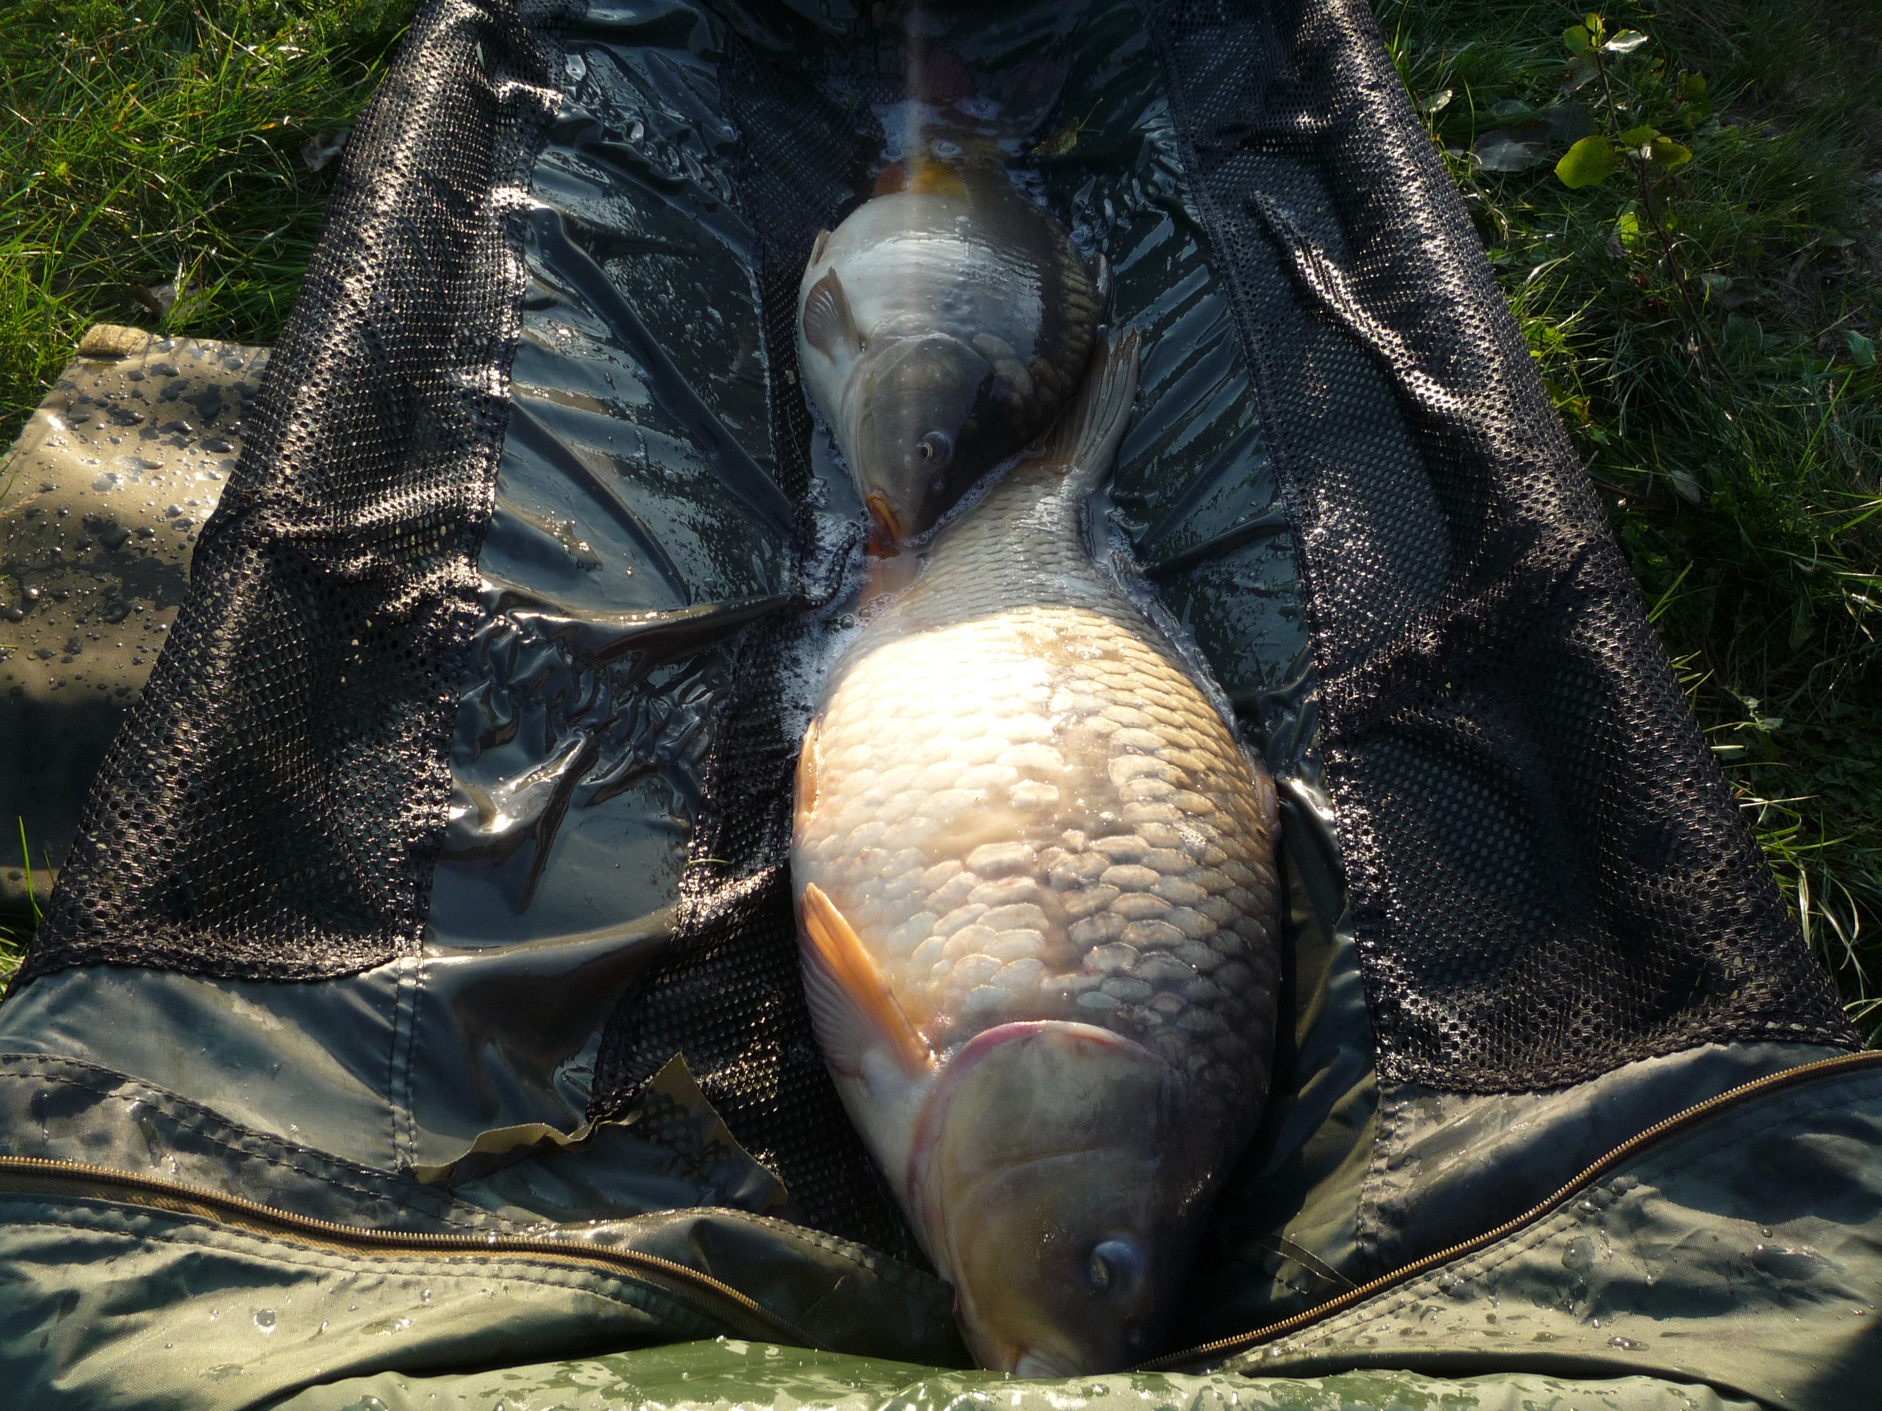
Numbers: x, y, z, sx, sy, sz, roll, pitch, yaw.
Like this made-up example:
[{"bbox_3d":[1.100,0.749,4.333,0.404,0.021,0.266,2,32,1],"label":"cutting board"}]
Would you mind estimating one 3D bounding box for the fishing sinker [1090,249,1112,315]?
[{"bbox_3d":[0.127,-0.328,1.307,0.030,0.020,0.085,11,51,-1],"label":"fishing sinker"}]

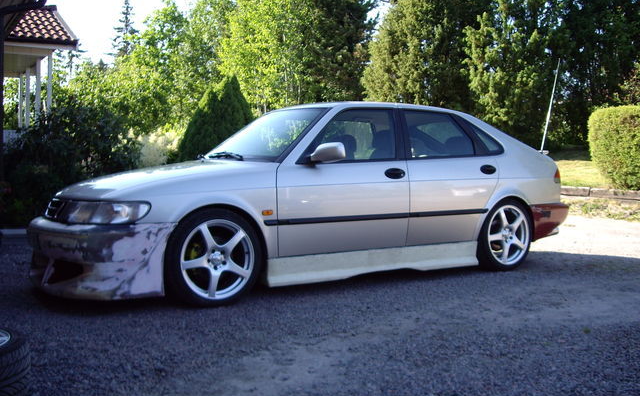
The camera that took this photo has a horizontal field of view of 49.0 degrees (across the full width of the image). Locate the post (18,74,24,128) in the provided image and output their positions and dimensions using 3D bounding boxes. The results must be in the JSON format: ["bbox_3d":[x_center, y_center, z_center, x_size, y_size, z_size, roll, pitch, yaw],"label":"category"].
[{"bbox_3d":[-7.116,-1.836,16.770,0.090,2.204,0.090,-1,4,-30],"label":"post"}]

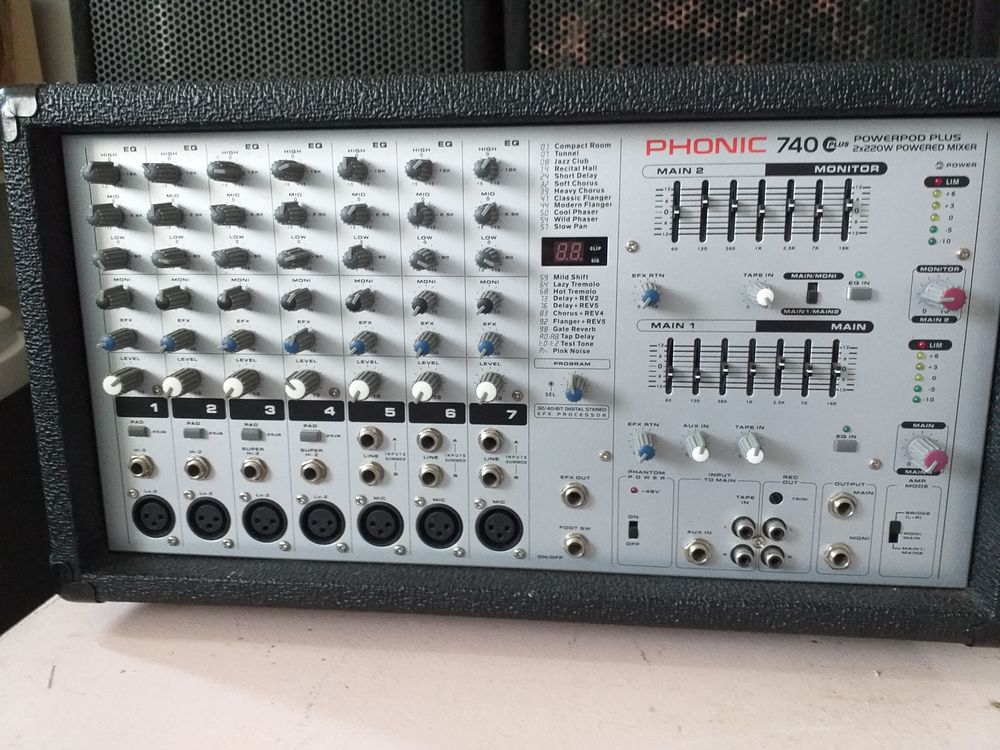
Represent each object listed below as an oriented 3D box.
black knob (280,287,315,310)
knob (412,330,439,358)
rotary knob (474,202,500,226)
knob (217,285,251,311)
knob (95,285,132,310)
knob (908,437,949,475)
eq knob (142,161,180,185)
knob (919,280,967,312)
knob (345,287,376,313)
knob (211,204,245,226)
[{"bbox_3d":[-0.094,-0.035,0.348,0.011,0.011,0.017,1,11,6],"label":"black knob"},{"bbox_3d":[-0.035,-0.014,0.345,0.011,0.011,0.017,1,11,6],"label":"knob"},{"bbox_3d":[-0.006,-0.069,0.320,0.011,0.011,0.015,1,11,6],"label":"rotary knob"},{"bbox_3d":[-0.124,-0.035,0.351,0.011,0.011,0.017,1,11,6],"label":"knob"},{"bbox_3d":[-0.184,-0.036,0.358,0.011,0.011,0.017,1,11,6],"label":"knob"},{"bbox_3d":[0.184,0.034,0.321,0.012,0.012,0.015,1,11,6],"label":"knob"},{"bbox_3d":[-0.151,-0.091,0.334,0.010,0.010,0.015,1,11,6],"label":"eq knob"},{"bbox_3d":[0.183,-0.032,0.308,0.011,0.011,0.015,1,11,6],"label":"knob"},{"bbox_3d":[-0.063,-0.033,0.336,0.011,0.011,0.014,1,11,6],"label":"knob"},{"bbox_3d":[-0.121,-0.070,0.333,0.011,0.011,0.015,1,11,6],"label":"knob"}]

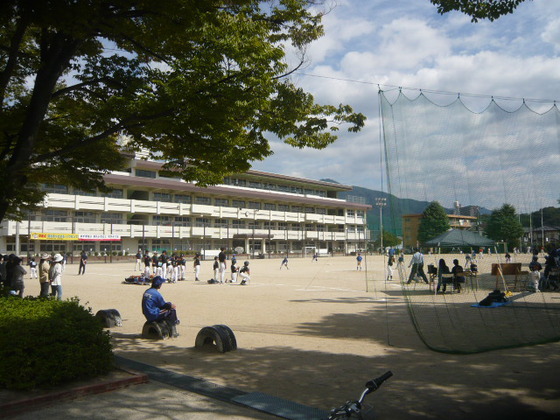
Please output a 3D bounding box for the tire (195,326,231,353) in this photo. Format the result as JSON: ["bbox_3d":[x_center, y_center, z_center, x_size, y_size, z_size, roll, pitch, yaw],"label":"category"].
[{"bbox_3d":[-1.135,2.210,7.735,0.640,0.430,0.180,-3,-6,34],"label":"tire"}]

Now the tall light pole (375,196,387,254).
[{"bbox_3d":[21.932,3.449,98.032,2.600,12.200,0.900,-1,-5,11],"label":"tall light pole"}]

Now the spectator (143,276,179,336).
[{"bbox_3d":[-2.359,1.897,8.977,0.660,1.190,0.480,3,-6,-35],"label":"spectator"}]

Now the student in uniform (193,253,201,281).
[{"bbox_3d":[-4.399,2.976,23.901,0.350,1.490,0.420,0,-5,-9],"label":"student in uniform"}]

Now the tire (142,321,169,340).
[{"bbox_3d":[-2.431,2.352,8.886,0.600,0.390,0.180,-3,-6,34],"label":"tire"}]

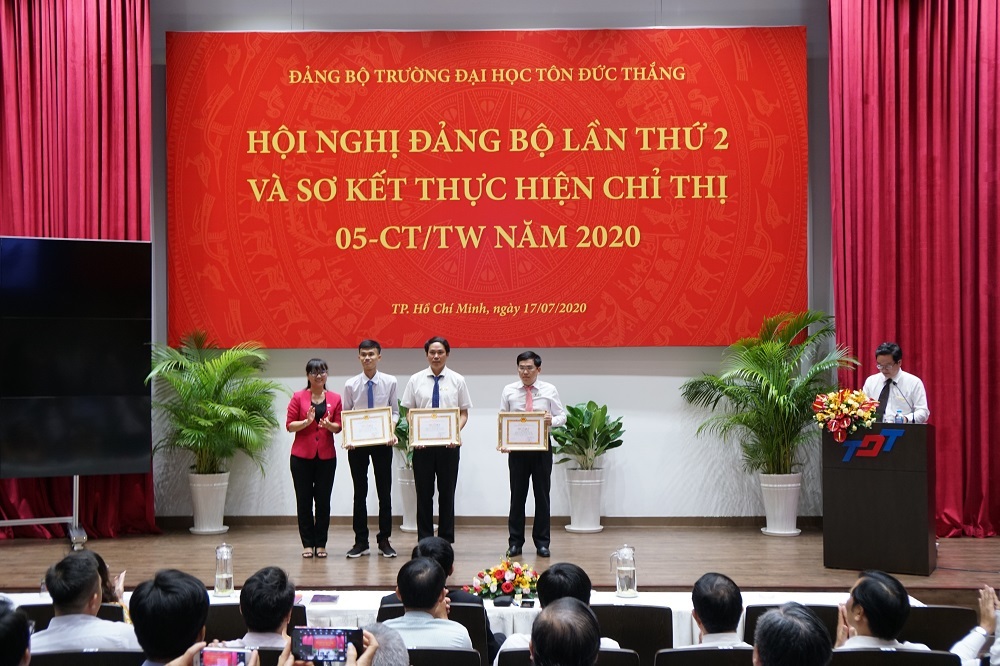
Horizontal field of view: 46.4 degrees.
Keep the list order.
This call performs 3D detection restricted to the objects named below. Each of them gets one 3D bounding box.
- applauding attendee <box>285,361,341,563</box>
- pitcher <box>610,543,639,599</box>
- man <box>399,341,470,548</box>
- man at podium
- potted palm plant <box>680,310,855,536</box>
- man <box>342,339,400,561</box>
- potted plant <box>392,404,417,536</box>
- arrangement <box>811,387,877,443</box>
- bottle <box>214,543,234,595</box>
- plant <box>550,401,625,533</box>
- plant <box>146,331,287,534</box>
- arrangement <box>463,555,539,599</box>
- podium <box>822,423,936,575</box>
[{"bbox_3d":[-1.494,0.992,9.371,0.450,1.580,0.380,0,-1,-10],"label":"applauding attendee"},{"bbox_3d":[0.636,1.214,5.960,0.143,0.265,0.108,0,-1,0],"label":"pitcher"},{"bbox_3d":[-0.516,0.905,9.351,0.560,1.750,0.420,0,-1,-1],"label":"man"},{"bbox_3d":[3.135,0.929,9.220,0.510,1.710,0.400,-1,-1,27],"label":"man at podium"},{"bbox_3d":[2.425,0.804,10.417,1.530,2.000,1.250,0,-1,1],"label":"potted palm plant"},{"bbox_3d":[-1.046,0.917,9.372,0.460,1.730,0.420,0,-1,-2],"label":"man"},{"bbox_3d":[-0.742,1.223,10.680,0.680,1.190,0.620,0,-1,0],"label":"potted plant"},{"bbox_3d":[2.619,0.625,8.840,0.460,0.410,0.340,-1,-1,27],"label":"arrangement"},{"bbox_3d":[-1.498,1.283,6.342,0.105,0.285,0.140,0,-2,-16],"label":"bottle"},{"bbox_3d":[0.804,1.215,10.650,0.700,1.190,0.640,0,-1,0],"label":"plant"},{"bbox_3d":[-2.618,0.908,10.528,1.250,1.820,1.150,0,-1,1],"label":"plant"},{"bbox_3d":[0.028,1.238,5.980,0.430,0.235,0.300,0,-1,0],"label":"arrangement"},{"bbox_3d":[2.845,1.212,8.741,0.740,1.090,0.400,-1,-2,27],"label":"podium"}]

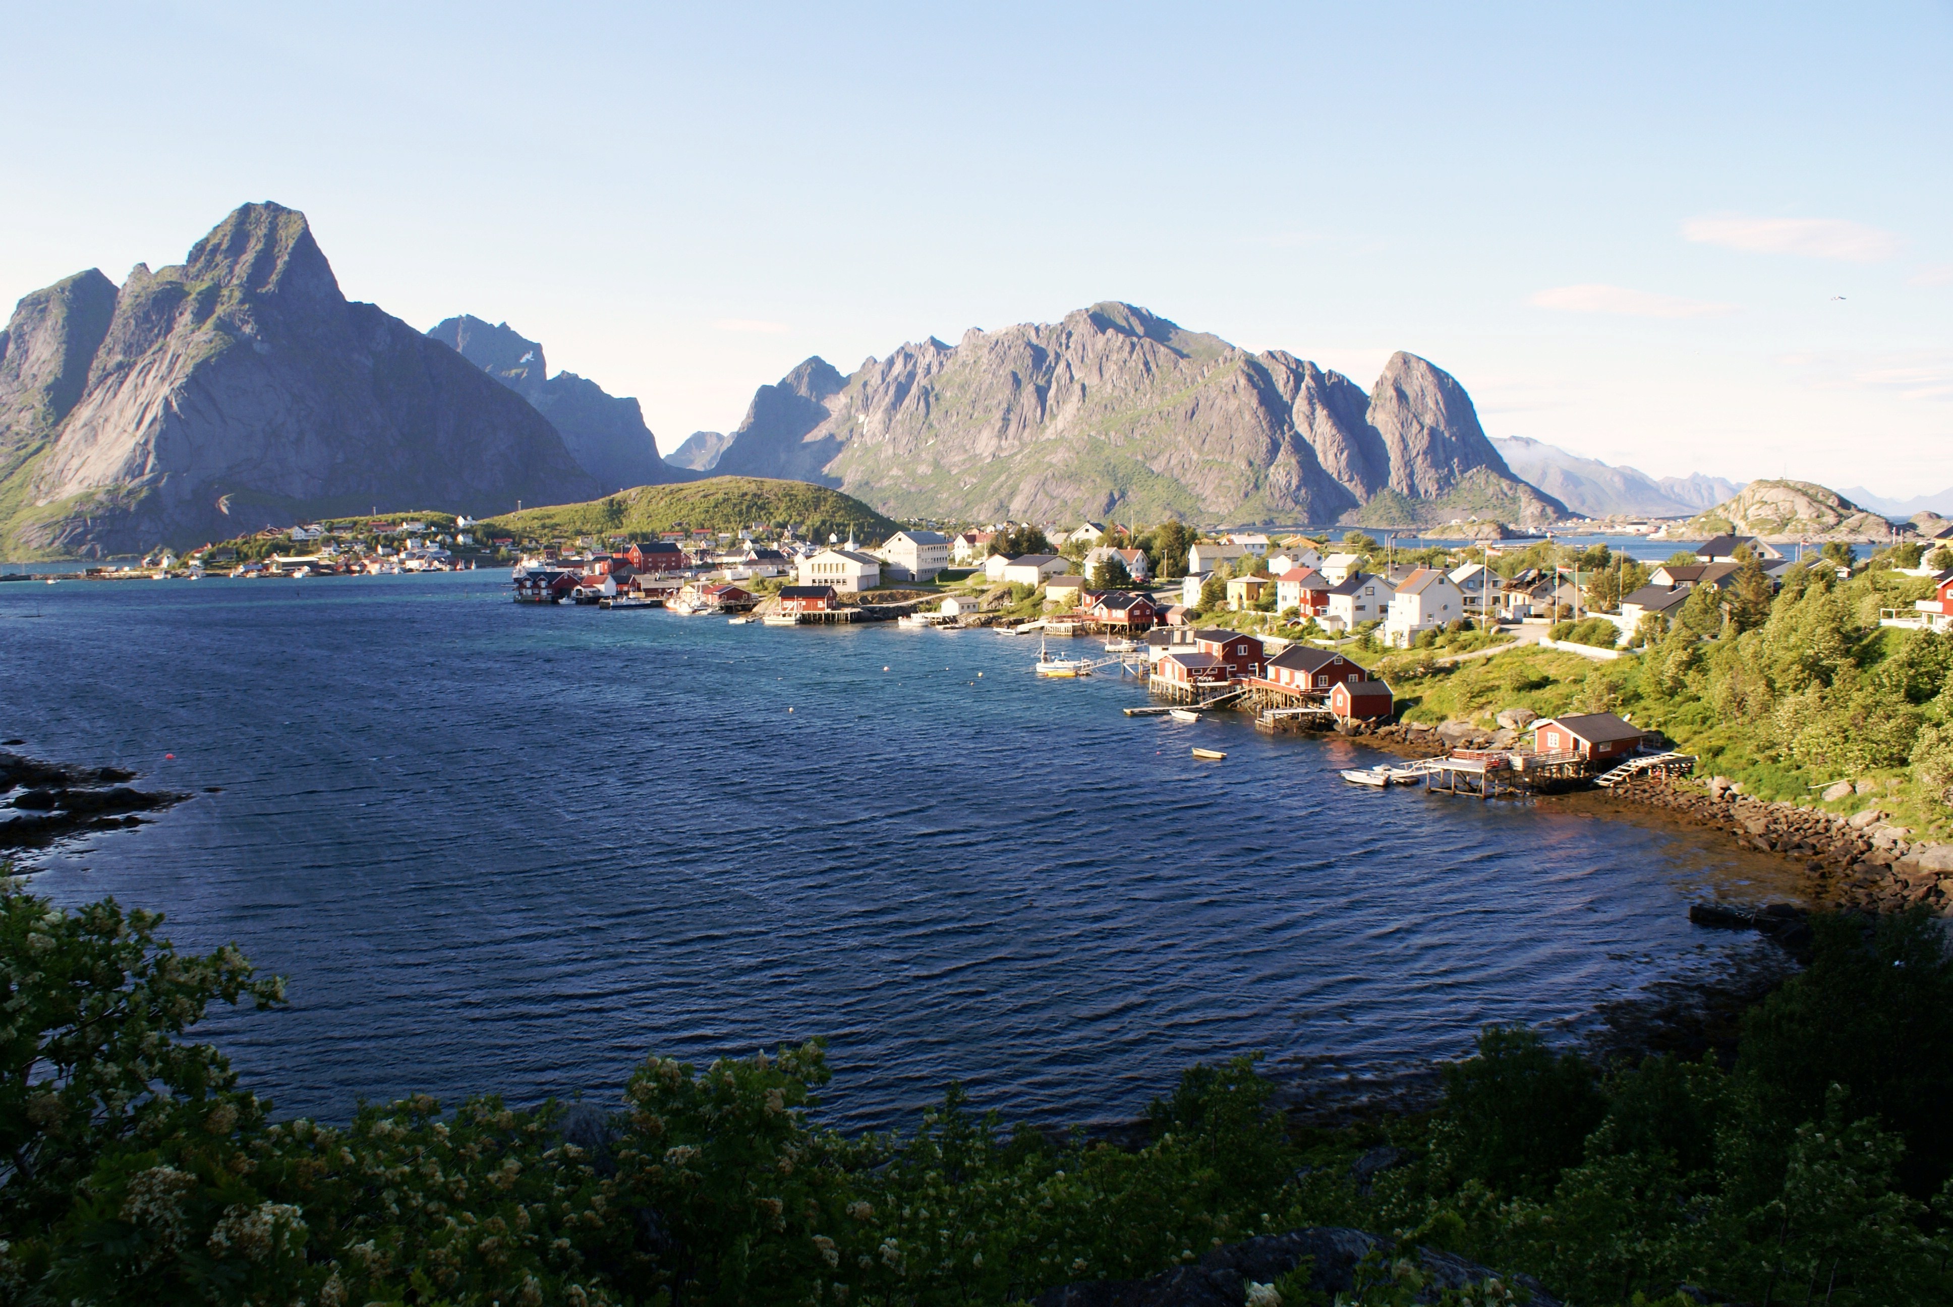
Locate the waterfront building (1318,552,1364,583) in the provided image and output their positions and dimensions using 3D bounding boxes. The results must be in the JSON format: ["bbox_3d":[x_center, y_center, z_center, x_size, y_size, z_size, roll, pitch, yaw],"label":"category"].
[{"bbox_3d":[73.860,-16.630,295.770,5.800,6.090,9.000,-2,5,-17],"label":"waterfront building"}]

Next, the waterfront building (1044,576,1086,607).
[{"bbox_3d":[21.220,-15.100,342.770,7.800,6.000,7.000,1,6,17],"label":"waterfront building"}]

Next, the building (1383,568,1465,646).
[{"bbox_3d":[60.960,-6.330,199.290,7.600,9.900,8.200,-2,5,-17],"label":"building"}]

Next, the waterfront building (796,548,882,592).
[{"bbox_3d":[-33.300,-20.110,355.560,16.000,10.230,12.500,1,5,15],"label":"waterfront building"}]

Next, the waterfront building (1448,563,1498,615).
[{"bbox_3d":[90.403,-11.361,265.415,8.820,9.220,7.490,-1,5,-3],"label":"waterfront building"}]

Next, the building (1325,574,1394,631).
[{"bbox_3d":[65.212,-8.691,247.610,8.590,9.090,7.550,-2,5,-17],"label":"building"}]

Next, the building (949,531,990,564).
[{"bbox_3d":[-1.630,-34.940,490.820,11.500,9.350,8.500,2,6,25],"label":"building"}]

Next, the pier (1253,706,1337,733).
[{"bbox_3d":[32.270,6.650,147.690,8.000,2.450,2.800,-1,5,-3],"label":"pier"}]

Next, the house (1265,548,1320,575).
[{"bbox_3d":[72.850,-20.420,336.800,9.000,7.200,10.500,-3,6,-30],"label":"house"}]

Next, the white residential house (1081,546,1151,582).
[{"bbox_3d":[35.560,-22.430,371.510,12.500,8.200,10.000,-3,5,-22],"label":"white residential house"}]

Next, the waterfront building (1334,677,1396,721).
[{"bbox_3d":[48.784,5.766,185.142,6.490,4.090,4.440,-2,5,-17],"label":"waterfront building"}]

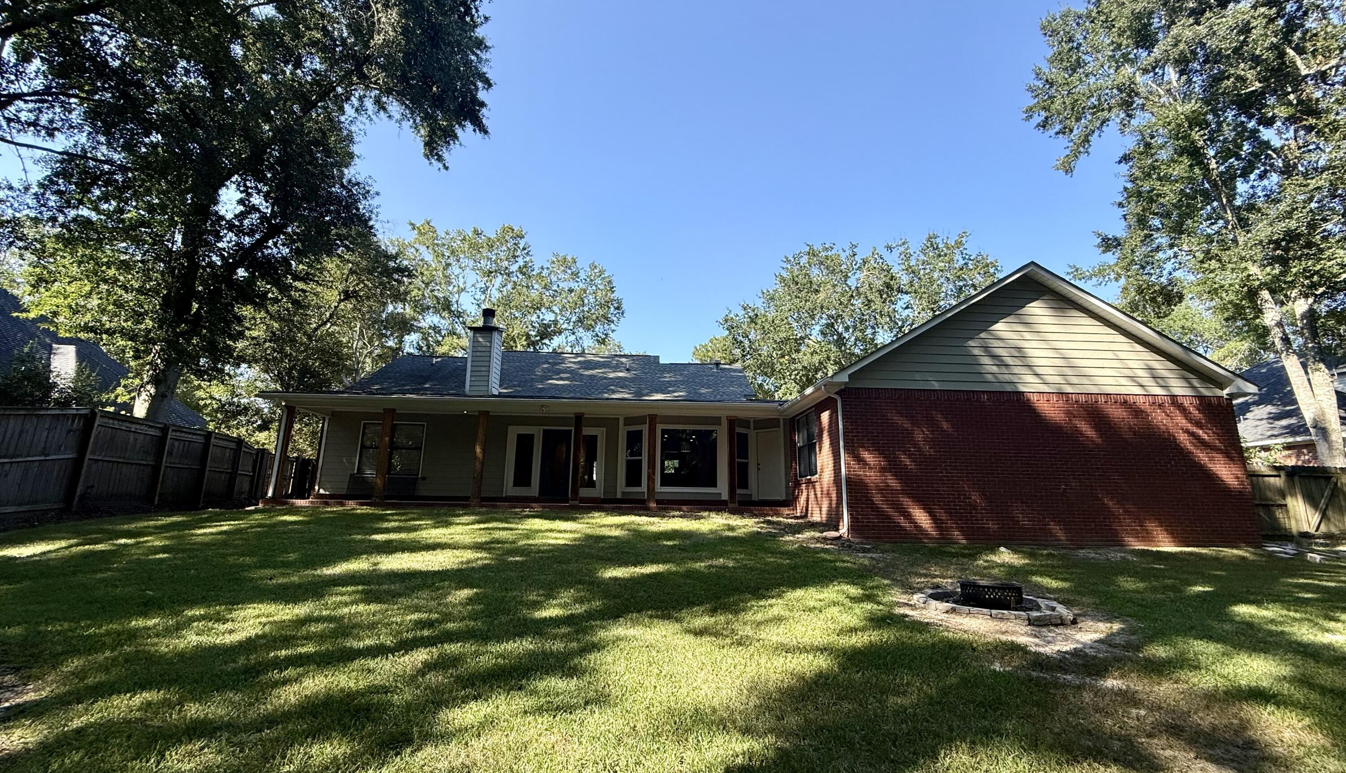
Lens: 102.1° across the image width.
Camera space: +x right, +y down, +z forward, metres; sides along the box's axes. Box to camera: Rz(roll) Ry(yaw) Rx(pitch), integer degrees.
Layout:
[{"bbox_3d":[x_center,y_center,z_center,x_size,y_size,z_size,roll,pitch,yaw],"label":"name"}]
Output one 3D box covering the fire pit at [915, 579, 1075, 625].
[{"bbox_3d":[3.599,2.403,6.203,1.571,0.276,1.571,-6,-14,28],"label":"fire pit"}]

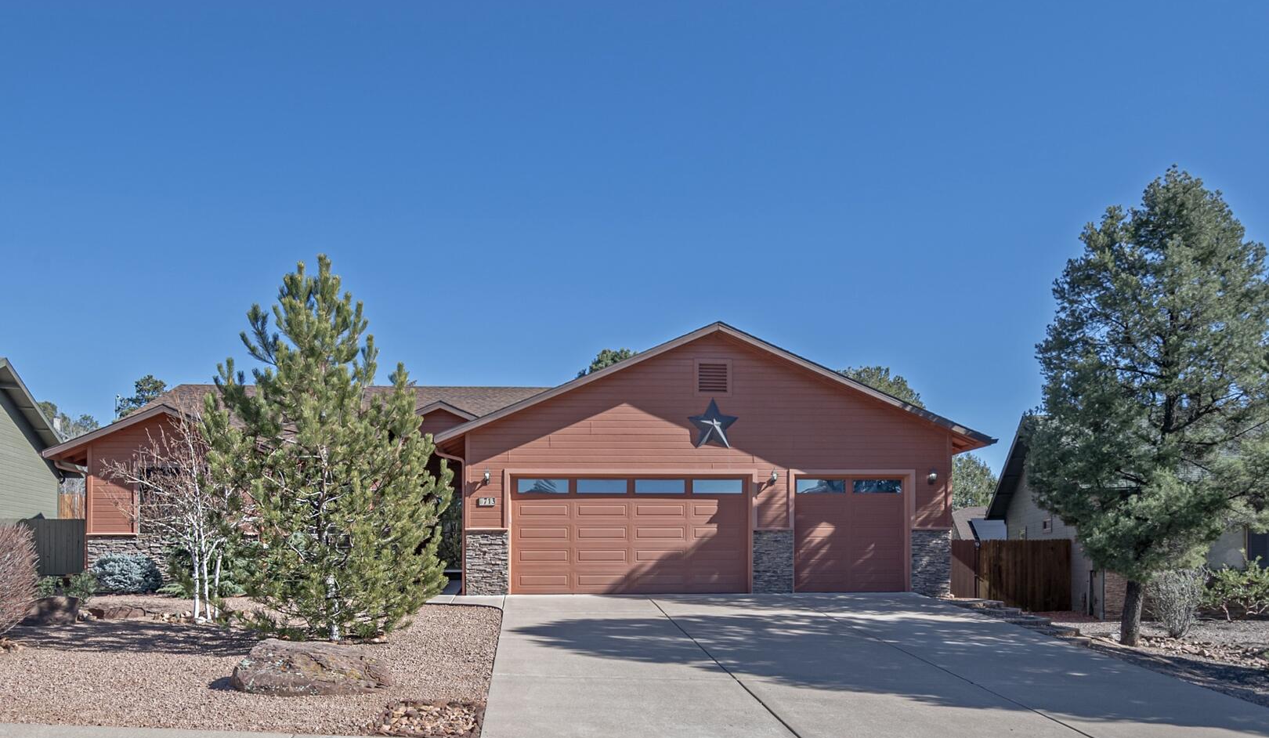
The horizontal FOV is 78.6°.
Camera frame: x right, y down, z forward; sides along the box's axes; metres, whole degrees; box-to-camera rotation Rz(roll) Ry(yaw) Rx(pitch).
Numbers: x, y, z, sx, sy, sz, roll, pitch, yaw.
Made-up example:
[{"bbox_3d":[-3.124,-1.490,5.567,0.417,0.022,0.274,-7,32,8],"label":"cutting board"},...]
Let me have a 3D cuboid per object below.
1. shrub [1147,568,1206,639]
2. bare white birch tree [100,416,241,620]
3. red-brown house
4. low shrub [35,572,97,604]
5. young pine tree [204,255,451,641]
[{"bbox_3d":[8.803,3.795,12.600,1.000,1.150,1.000,0,-4,-4],"label":"shrub"},{"bbox_3d":[-7.493,2.453,12.700,2.500,3.400,2.300,0,-4,-4],"label":"bare white birch tree"},{"bbox_3d":[-2.991,2.293,21.261,19.800,5.500,12.600,0,-4,-4],"label":"red-brown house"},{"bbox_3d":[-11.144,4.277,15.200,1.200,0.650,1.000,0,-4,-4],"label":"low shrub"},{"bbox_3d":[-4.503,1.152,11.400,3.600,5.700,3.600,0,-4,-4],"label":"young pine tree"}]

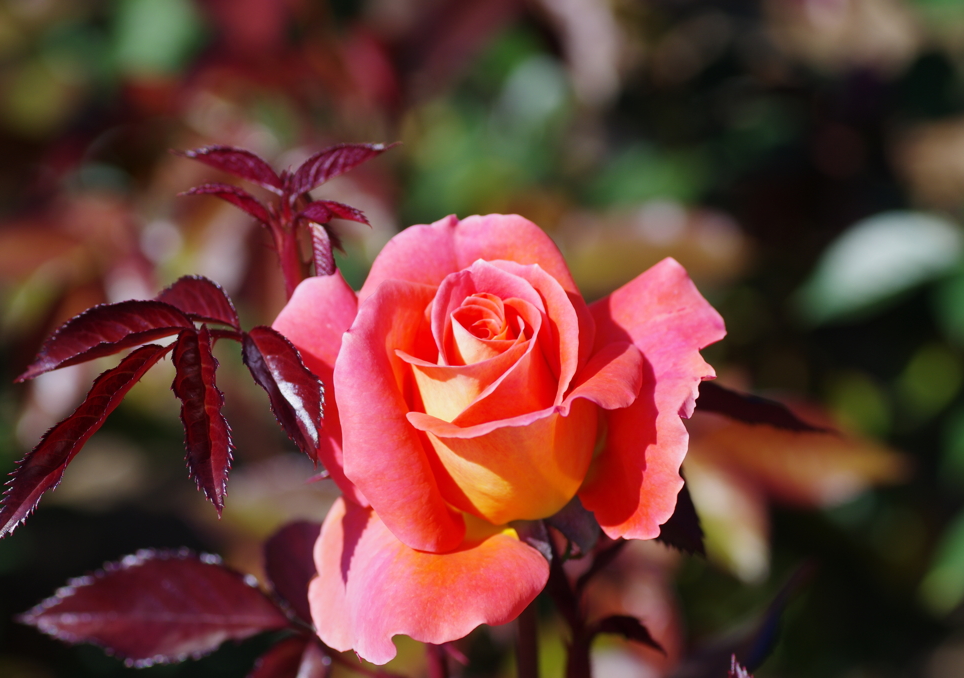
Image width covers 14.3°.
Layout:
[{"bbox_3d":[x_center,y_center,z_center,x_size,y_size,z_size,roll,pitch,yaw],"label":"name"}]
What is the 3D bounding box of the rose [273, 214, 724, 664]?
[{"bbox_3d":[0.004,0.023,0.880,0.102,0.088,0.085,1,22,2],"label":"rose"}]

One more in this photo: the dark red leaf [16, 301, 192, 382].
[{"bbox_3d":[-0.087,0.000,0.874,0.042,0.008,0.016,-16,37,3],"label":"dark red leaf"}]

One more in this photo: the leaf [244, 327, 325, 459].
[{"bbox_3d":[-0.045,0.012,0.867,0.017,0.007,0.037,-19,64,-20],"label":"leaf"}]

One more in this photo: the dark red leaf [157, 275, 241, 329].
[{"bbox_3d":[-0.066,-0.008,0.889,0.018,0.007,0.033,-23,25,-33],"label":"dark red leaf"}]

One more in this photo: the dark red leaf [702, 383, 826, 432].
[{"bbox_3d":[0.064,0.016,0.912,0.043,0.006,0.018,14,23,-7],"label":"dark red leaf"}]

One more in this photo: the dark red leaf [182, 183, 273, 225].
[{"bbox_3d":[-0.059,-0.032,0.894,0.022,0.005,0.010,19,37,-8],"label":"dark red leaf"}]

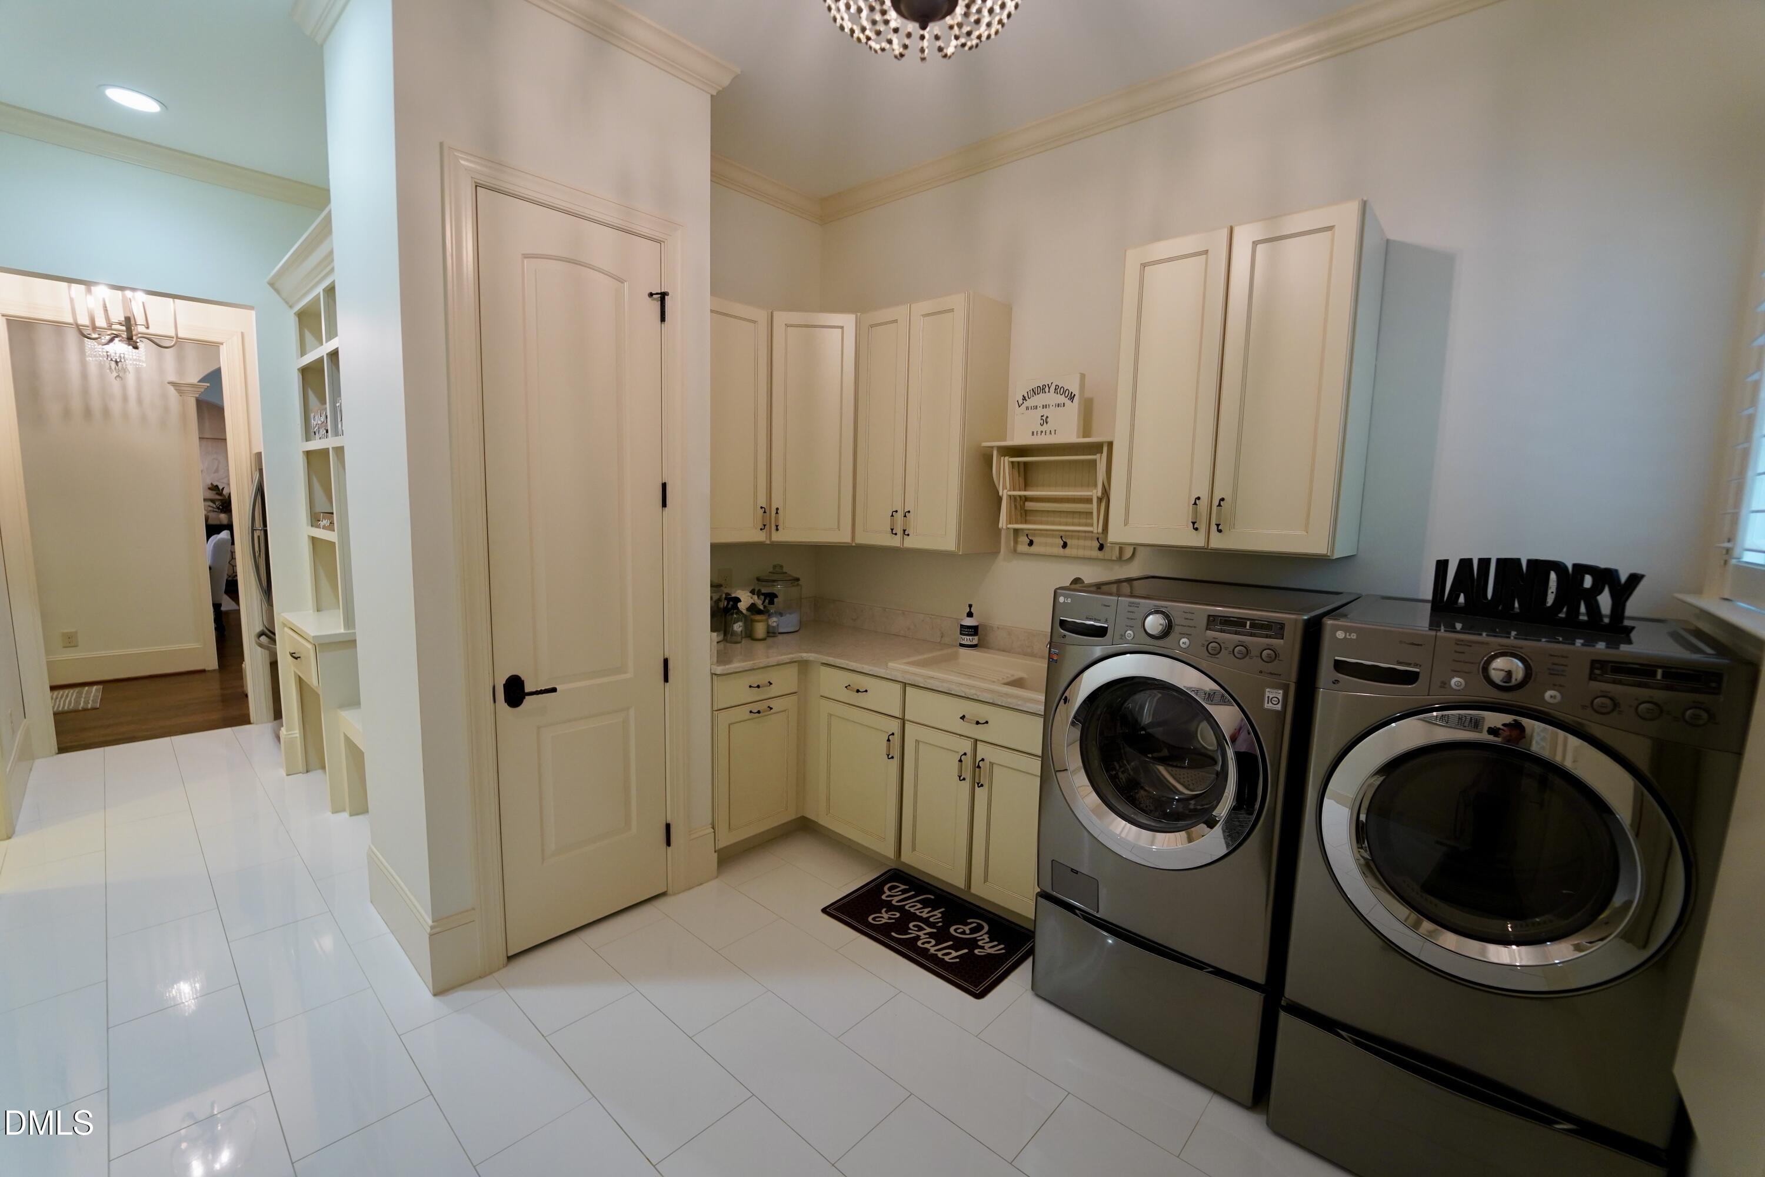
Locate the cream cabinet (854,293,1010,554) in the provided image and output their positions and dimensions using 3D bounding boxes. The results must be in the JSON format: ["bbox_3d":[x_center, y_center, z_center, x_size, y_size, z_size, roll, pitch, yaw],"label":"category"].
[{"bbox_3d":[0.224,-0.738,3.252,0.635,1.110,0.345,7,8,41],"label":"cream cabinet"}]

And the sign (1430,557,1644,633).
[{"bbox_3d":[1.609,0.011,1.723,0.065,0.148,0.385,-2,7,-31],"label":"sign"}]

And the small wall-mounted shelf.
[{"bbox_3d":[0.735,-0.374,2.907,0.600,0.480,0.230,7,8,41],"label":"small wall-mounted shelf"}]

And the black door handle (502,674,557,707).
[{"bbox_3d":[-1.173,0.339,2.292,0.062,0.105,0.160,7,8,41],"label":"black door handle"}]

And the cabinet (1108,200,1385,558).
[{"bbox_3d":[1.221,-0.638,2.356,0.690,1.025,0.375,7,8,41],"label":"cabinet"}]

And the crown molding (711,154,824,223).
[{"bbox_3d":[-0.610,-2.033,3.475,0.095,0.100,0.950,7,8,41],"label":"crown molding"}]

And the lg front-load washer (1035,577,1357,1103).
[{"bbox_3d":[1.033,0.685,2.291,0.680,1.345,0.790,7,8,41],"label":"lg front-load washer"}]

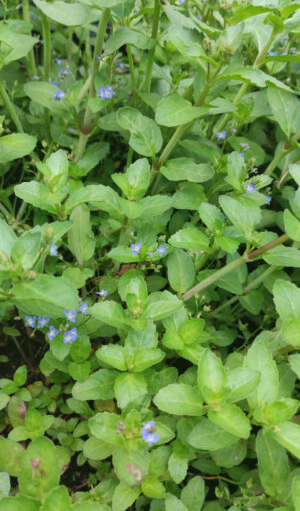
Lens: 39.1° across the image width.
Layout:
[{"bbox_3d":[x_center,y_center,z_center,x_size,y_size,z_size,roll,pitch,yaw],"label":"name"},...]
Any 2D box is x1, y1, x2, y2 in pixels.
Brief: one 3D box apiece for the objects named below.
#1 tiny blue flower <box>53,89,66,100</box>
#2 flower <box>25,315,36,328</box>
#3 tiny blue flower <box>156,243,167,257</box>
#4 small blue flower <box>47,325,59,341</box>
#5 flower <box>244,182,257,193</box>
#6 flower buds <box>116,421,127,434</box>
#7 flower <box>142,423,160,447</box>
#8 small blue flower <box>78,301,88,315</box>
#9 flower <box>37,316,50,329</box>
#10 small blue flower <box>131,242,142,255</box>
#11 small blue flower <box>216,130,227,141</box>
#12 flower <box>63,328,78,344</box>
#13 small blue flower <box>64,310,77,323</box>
[{"bbox_3d":[-0.092,-0.164,0.430,0.012,0.011,0.006,-13,2,-13],"label":"tiny blue flower"},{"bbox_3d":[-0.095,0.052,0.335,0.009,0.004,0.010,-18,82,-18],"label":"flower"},{"bbox_3d":[0.010,-0.004,0.345,0.009,0.005,0.011,2,79,2],"label":"tiny blue flower"},{"bbox_3d":[-0.072,0.058,0.312,0.009,0.005,0.011,-15,74,-15],"label":"small blue flower"},{"bbox_3d":[0.088,-0.059,0.370,0.011,0.005,0.009,11,87,11],"label":"flower"},{"bbox_3d":[-0.020,0.122,0.300,0.007,0.006,0.007,0,45,0],"label":"flower buds"},{"bbox_3d":[0.001,0.111,0.262,0.011,0.005,0.016,0,61,0],"label":"flower"},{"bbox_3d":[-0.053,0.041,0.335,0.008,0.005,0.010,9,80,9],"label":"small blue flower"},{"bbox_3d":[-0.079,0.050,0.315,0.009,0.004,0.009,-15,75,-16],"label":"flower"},{"bbox_3d":[-0.011,-0.006,0.350,0.009,0.004,0.010,-7,84,-7],"label":"small blue flower"},{"bbox_3d":[0.071,-0.119,0.420,0.010,0.010,0.005,12,5,12],"label":"small blue flower"},{"bbox_3d":[-0.058,0.059,0.312,0.012,0.006,0.012,-12,72,-13],"label":"flower"},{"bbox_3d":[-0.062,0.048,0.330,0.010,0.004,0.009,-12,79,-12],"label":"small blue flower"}]

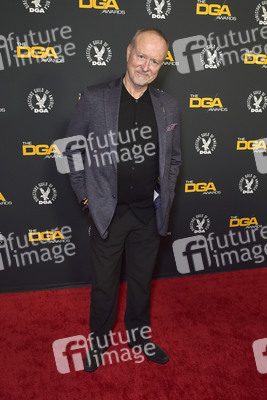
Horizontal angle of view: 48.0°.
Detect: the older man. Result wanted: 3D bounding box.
[{"bbox_3d":[-0.025,0.025,1.630,0.590,1.750,0.420,-3,13,-12],"label":"older man"}]

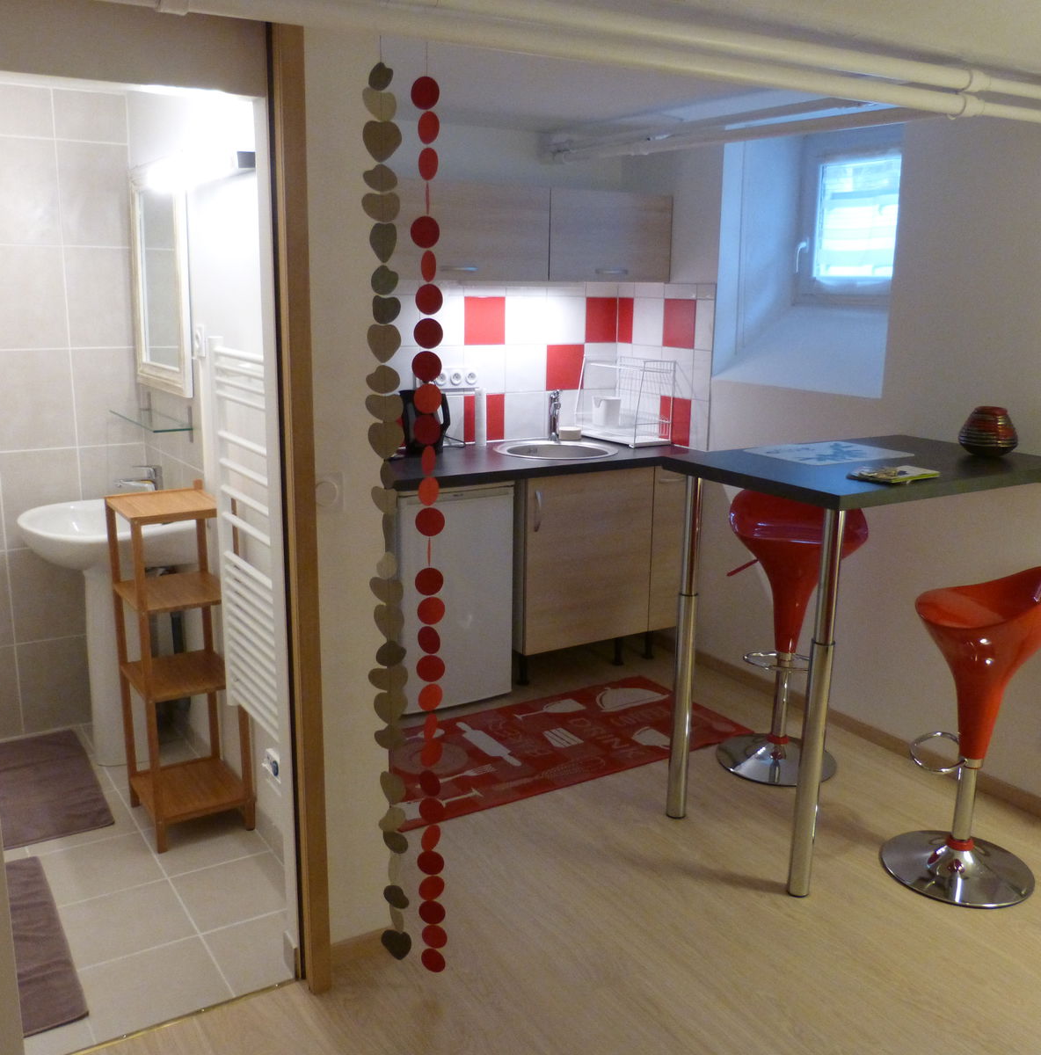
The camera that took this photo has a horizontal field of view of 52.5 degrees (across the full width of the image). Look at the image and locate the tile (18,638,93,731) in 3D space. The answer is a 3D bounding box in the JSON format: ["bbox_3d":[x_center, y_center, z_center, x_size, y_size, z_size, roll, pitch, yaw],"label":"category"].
[{"bbox_3d":[-1.637,0.559,3.751,0.250,0.333,0.010,-7,15,-30],"label":"tile"}]

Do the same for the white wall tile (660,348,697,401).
[{"bbox_3d":[0.661,-0.648,4.428,0.010,0.198,0.201,-7,15,-32],"label":"white wall tile"}]

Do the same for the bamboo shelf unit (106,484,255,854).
[{"bbox_3d":[-0.977,0.381,3.034,0.289,0.986,0.336,-7,15,-32],"label":"bamboo shelf unit"}]

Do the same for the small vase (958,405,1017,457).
[{"bbox_3d":[1.393,-0.283,3.121,0.176,0.141,0.176,-7,15,-32],"label":"small vase"}]

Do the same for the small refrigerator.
[{"bbox_3d":[-0.358,0.229,4.105,0.477,0.831,0.480,-7,15,-32],"label":"small refrigerator"}]

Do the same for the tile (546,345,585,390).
[{"bbox_3d":[0.196,-0.711,4.694,0.200,0.200,0.010,-7,15,-30],"label":"tile"}]

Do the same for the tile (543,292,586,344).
[{"bbox_3d":[0.195,-0.890,4.554,0.200,0.200,0.010,-7,15,-32],"label":"tile"}]

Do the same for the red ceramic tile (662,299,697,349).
[{"bbox_3d":[0.671,-0.853,4.431,0.010,0.200,0.200,-7,15,-30],"label":"red ceramic tile"}]

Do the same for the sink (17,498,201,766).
[{"bbox_3d":[-1.339,0.366,3.443,0.464,0.826,0.600,-7,15,-32],"label":"sink"}]

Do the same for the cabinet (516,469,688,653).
[{"bbox_3d":[0.215,0.055,4.449,0.809,0.697,0.590,-7,15,-30],"label":"cabinet"}]

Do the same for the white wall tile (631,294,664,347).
[{"bbox_3d":[0.555,-0.882,4.551,0.010,0.198,0.201,-7,15,-32],"label":"white wall tile"}]

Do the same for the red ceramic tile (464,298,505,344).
[{"bbox_3d":[-0.147,-0.847,4.339,0.200,0.200,0.010,-7,15,-32],"label":"red ceramic tile"}]

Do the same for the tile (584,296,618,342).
[{"bbox_3d":[0.359,-0.913,4.677,0.178,0.198,0.010,-7,15,-32],"label":"tile"}]

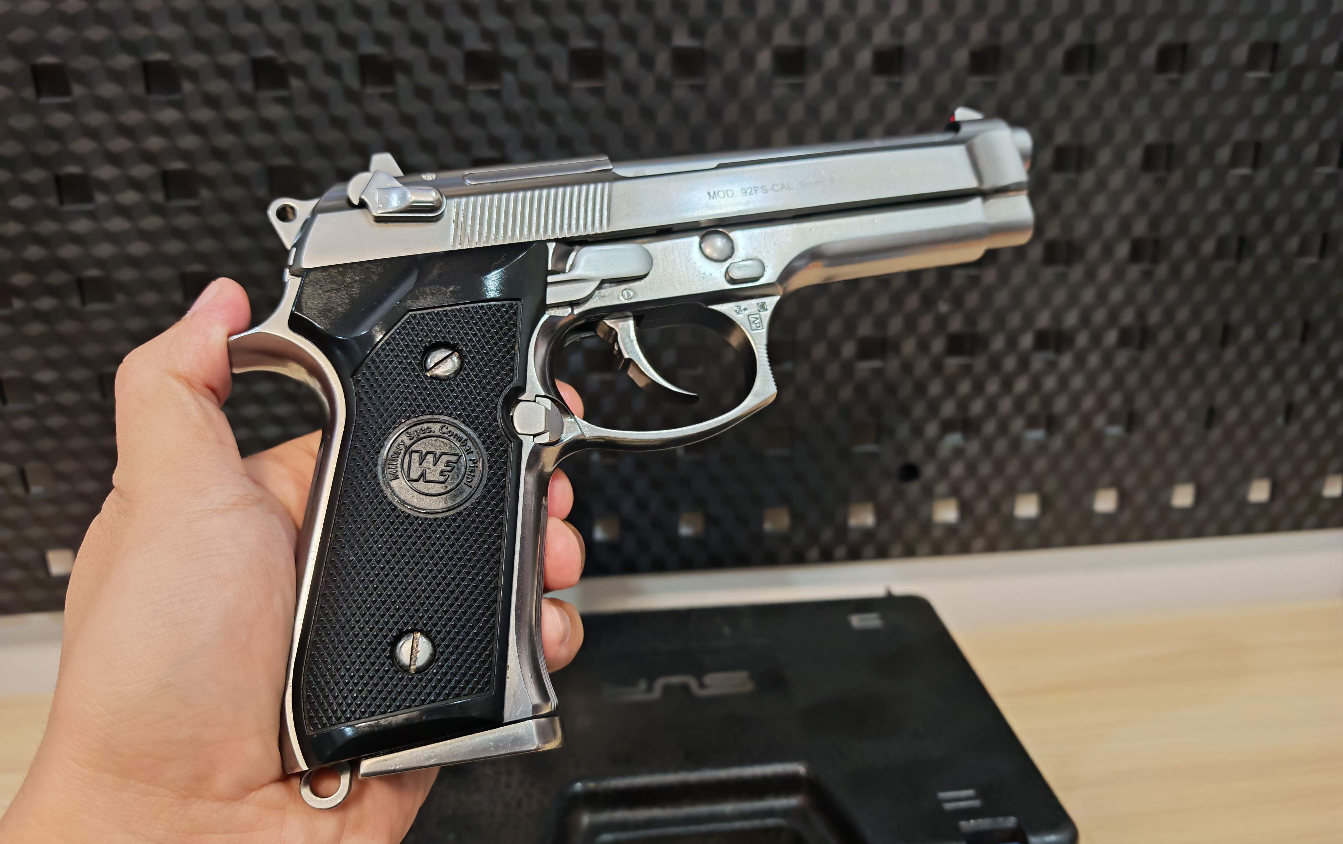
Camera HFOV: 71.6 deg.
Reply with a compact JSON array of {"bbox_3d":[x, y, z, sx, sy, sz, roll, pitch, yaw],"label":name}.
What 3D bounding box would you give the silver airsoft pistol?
[{"bbox_3d":[0.009,-0.007,0.225,0.216,0.138,0.037,-10,-12,-16],"label":"silver airsoft pistol"}]

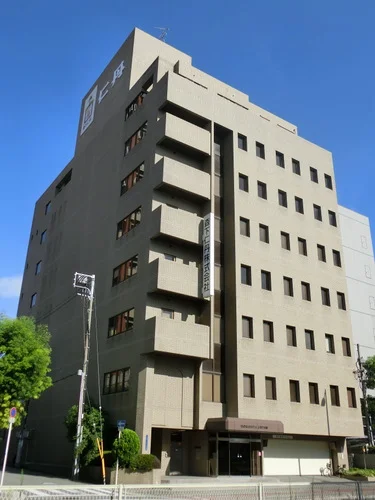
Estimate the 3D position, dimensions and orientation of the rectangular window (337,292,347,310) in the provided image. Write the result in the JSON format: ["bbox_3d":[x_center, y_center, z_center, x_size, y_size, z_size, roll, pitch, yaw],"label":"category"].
[{"bbox_3d":[12.011,4.040,38.621,0.875,1.358,0.214,16,-27,-31],"label":"rectangular window"}]

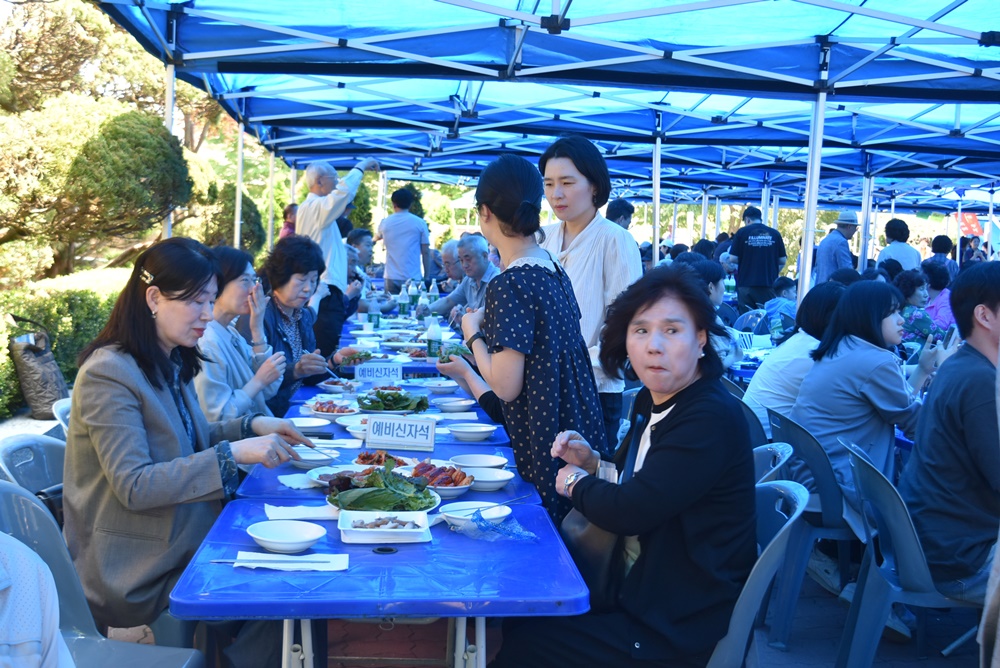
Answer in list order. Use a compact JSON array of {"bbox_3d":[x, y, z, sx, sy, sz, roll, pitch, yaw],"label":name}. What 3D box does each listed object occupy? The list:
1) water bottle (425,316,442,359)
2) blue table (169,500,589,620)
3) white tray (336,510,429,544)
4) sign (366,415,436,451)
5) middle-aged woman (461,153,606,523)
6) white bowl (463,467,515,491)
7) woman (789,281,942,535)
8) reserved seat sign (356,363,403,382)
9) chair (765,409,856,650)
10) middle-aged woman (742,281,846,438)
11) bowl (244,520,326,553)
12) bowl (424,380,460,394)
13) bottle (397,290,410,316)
[{"bbox_3d":[-0.315,0.017,5.706,0.071,0.245,0.071,1,5,-5],"label":"water bottle"},{"bbox_3d":[-0.245,0.791,2.436,0.750,0.720,0.750,1,5,-5],"label":"blue table"},{"bbox_3d":[-0.236,0.403,2.430,0.189,0.032,0.153,1,5,-5],"label":"white tray"},{"bbox_3d":[-0.294,0.302,3.574,0.210,0.096,0.055,2,6,10],"label":"sign"},{"bbox_3d":[0.095,0.320,3.150,0.400,1.600,0.460,5,6,32],"label":"middle-aged woman"},{"bbox_3d":[-0.043,0.384,3.073,0.168,0.040,0.168,1,5,0],"label":"white bowl"},{"bbox_3d":[1.306,0.435,4.097,0.600,1.210,0.470,1,5,-5],"label":"woman"},{"bbox_3d":[-0.509,0.166,4.927,0.200,0.096,0.055,1,6,-10],"label":"reserved seat sign"},{"bbox_3d":[1.175,0.646,4.105,0.520,0.780,0.470,1,5,-5],"label":"chair"},{"bbox_3d":[1.280,0.400,4.680,0.700,1.210,0.460,0,6,-16],"label":"middle-aged woman"},{"bbox_3d":[-0.452,0.432,2.464,0.168,0.040,0.168,1,5,0],"label":"bowl"},{"bbox_3d":[-0.230,0.216,4.617,0.141,0.038,0.141,1,5,-5],"label":"bowl"},{"bbox_3d":[-0.700,-0.238,8.585,0.074,0.243,0.074,1,5,-5],"label":"bottle"}]

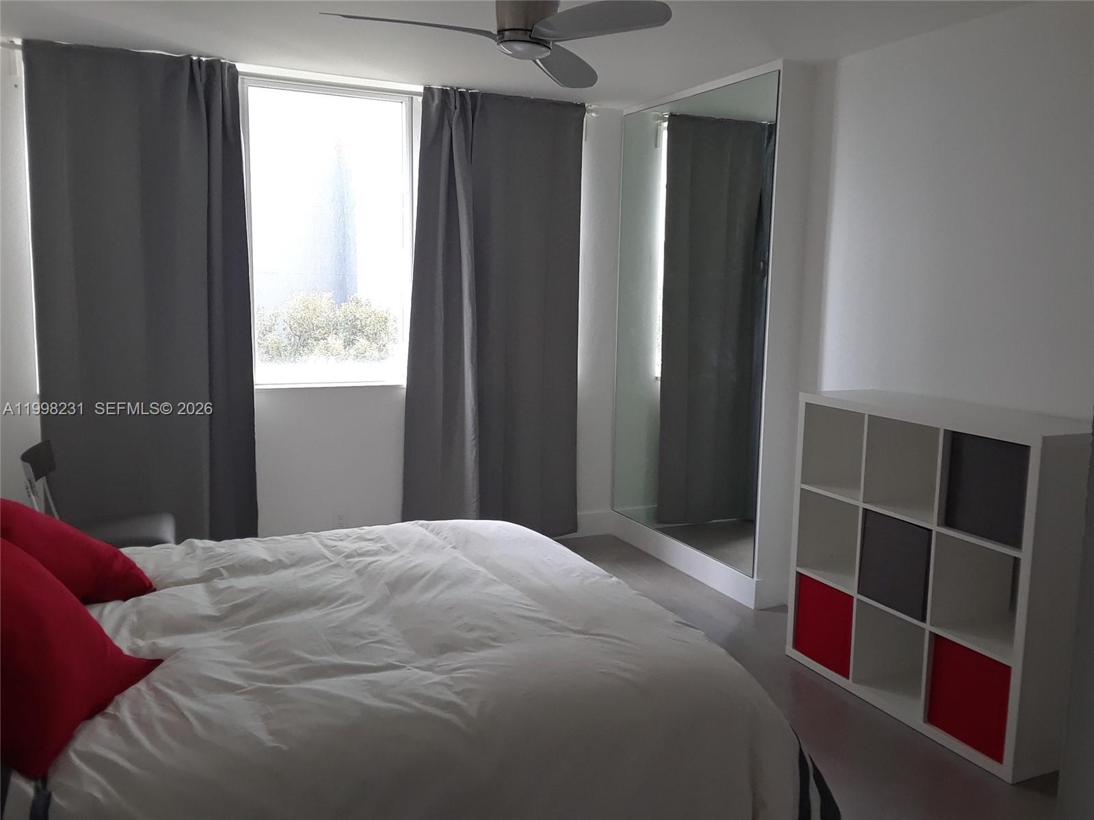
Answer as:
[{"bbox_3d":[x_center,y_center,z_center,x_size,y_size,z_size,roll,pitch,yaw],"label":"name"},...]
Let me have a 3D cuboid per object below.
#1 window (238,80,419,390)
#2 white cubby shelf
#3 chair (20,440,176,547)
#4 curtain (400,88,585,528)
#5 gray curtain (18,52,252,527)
[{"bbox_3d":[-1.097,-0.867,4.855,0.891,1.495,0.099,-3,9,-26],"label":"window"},{"bbox_3d":[1.405,0.540,3.457,0.381,1.102,1.109,-2,9,-24],"label":"white cubby shelf"},{"bbox_3d":[-1.888,0.558,4.049,0.535,0.782,0.455,-2,8,-19],"label":"chair"},{"bbox_3d":[-0.271,-0.460,5.190,1.079,2.450,0.119,-3,9,-26],"label":"curtain"},{"bbox_3d":[-1.858,-0.384,4.416,0.950,2.450,0.119,-3,9,-26],"label":"gray curtain"}]

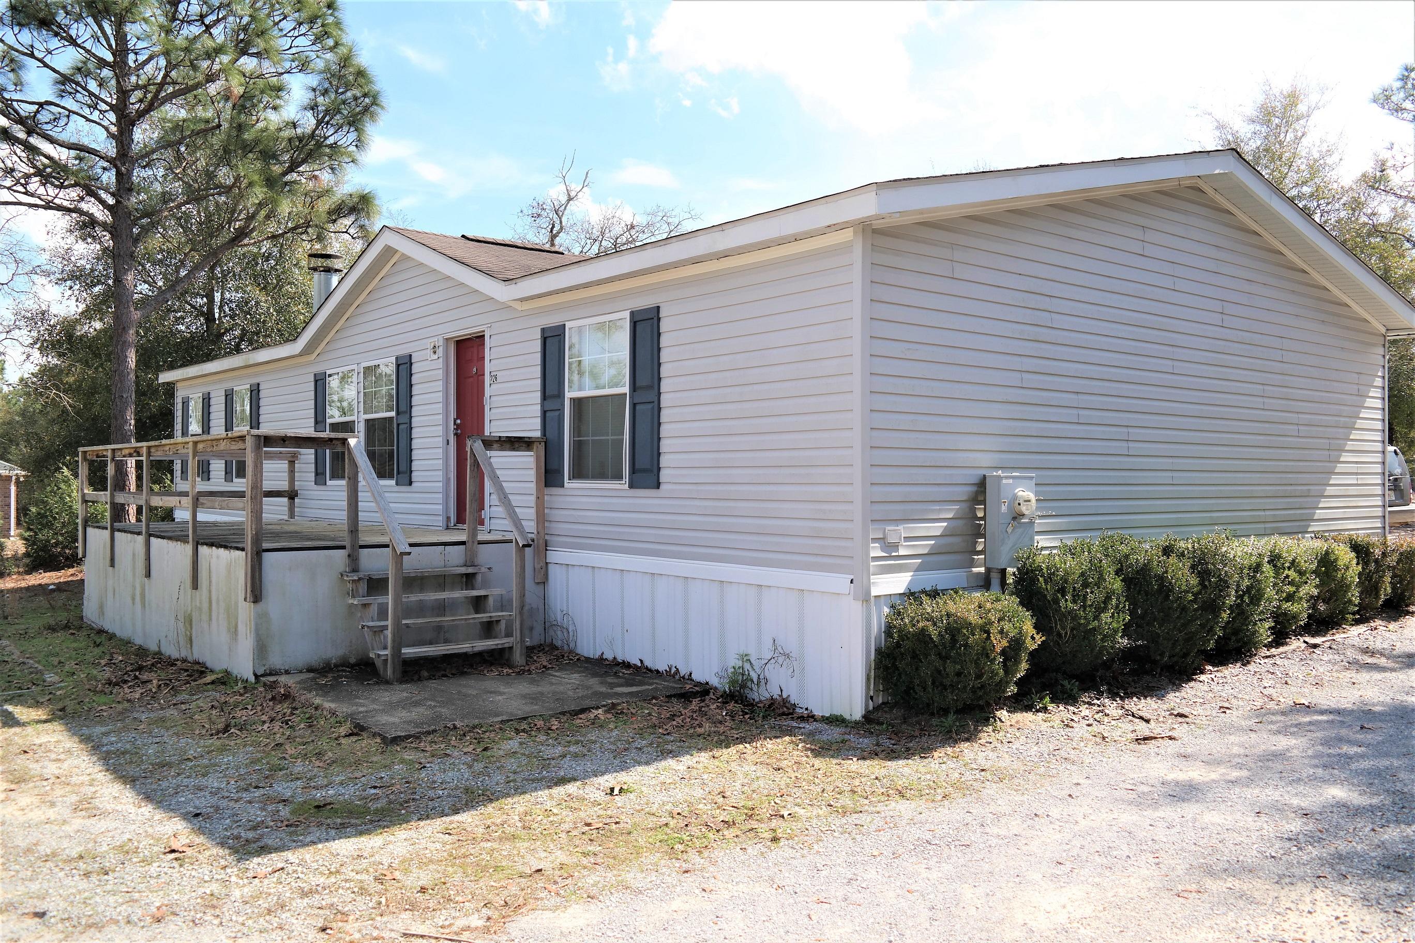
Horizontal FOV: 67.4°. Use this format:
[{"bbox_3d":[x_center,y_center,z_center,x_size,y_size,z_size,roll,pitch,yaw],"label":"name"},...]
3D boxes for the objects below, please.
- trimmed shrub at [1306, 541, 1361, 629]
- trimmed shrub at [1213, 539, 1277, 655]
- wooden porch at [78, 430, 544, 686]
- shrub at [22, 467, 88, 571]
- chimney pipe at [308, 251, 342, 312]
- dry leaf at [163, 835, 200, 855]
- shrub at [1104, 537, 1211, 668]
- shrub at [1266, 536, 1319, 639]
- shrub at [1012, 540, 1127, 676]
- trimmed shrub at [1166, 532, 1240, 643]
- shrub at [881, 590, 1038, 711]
[{"bbox_3d":[6.320,1.154,10.748,0.750,0.930,0.800,1,-1,-39],"label":"trimmed shrub"},{"bbox_3d":[4.870,1.136,9.648,0.800,1.050,0.820,1,-1,-39],"label":"trimmed shrub"},{"bbox_3d":[-4.230,0.747,11.290,3.100,2.080,6.600,1,-1,-41],"label":"wooden porch"},{"bbox_3d":[-12.626,0.928,20.700,1.500,2.000,1.550,1,-1,-39],"label":"shrub"},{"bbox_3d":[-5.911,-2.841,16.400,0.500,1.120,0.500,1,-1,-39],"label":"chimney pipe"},{"bbox_3d":[-2.330,1.650,4.713,0.100,0.050,0.150,1,-1,-39],"label":"dry leaf"},{"bbox_3d":[3.702,1.096,8.763,0.900,1.100,0.900,1,-1,-39],"label":"shrub"},{"bbox_3d":[5.574,1.114,10.182,0.760,1.000,0.800,1,-1,-39],"label":"shrub"},{"bbox_3d":[2.708,1.035,8.010,0.900,1.040,0.900,1,-1,-39],"label":"shrub"},{"bbox_3d":[4.280,1.055,9.202,0.800,1.050,0.820,1,-1,-39],"label":"trimmed shrub"},{"bbox_3d":[1.711,1.235,7.317,1.020,0.860,0.980,0,0,0],"label":"shrub"}]

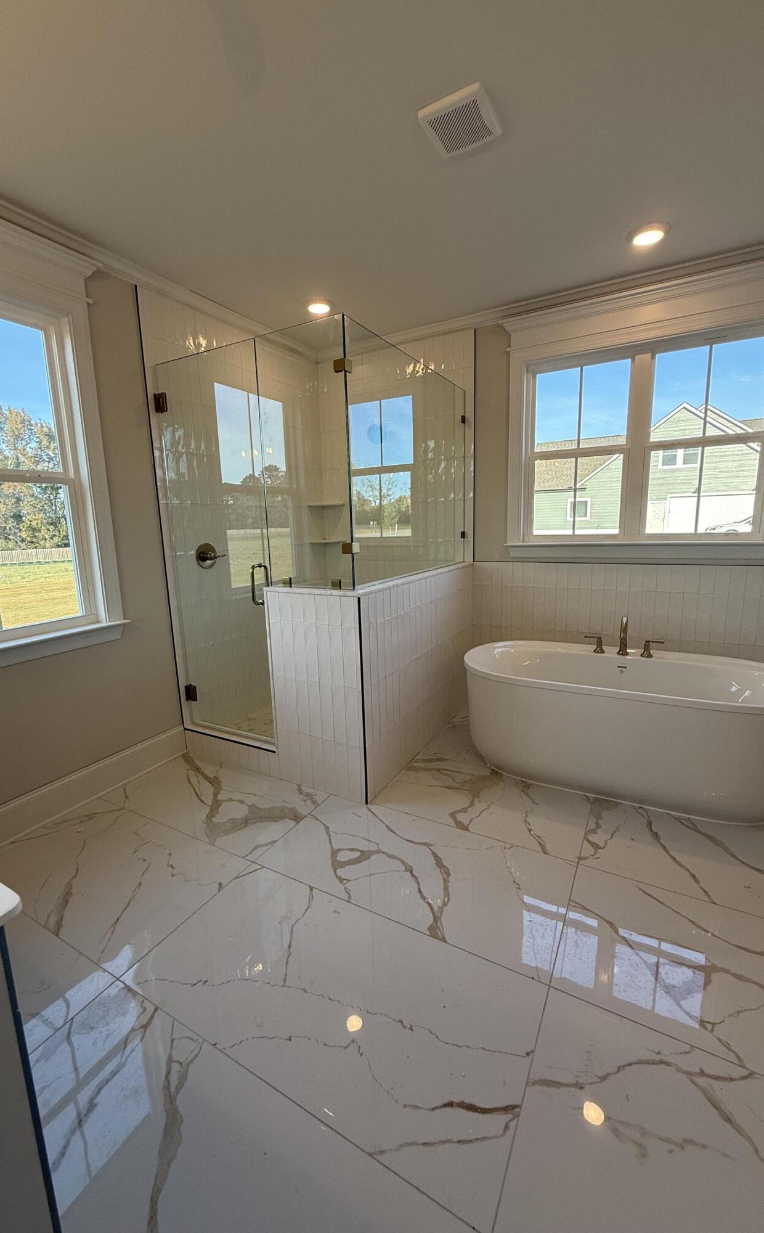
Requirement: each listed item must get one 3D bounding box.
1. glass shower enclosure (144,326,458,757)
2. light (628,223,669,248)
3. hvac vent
[{"bbox_3d":[-0.319,-0.455,3.351,1.280,2.150,1.540,5,13,29],"label":"glass shower enclosure"},{"bbox_3d":[1.304,-1.856,2.447,0.190,0.030,0.190,5,13,29],"label":"light"},{"bbox_3d":[0.273,-1.680,1.702,0.220,0.030,0.225,5,13,29],"label":"hvac vent"}]

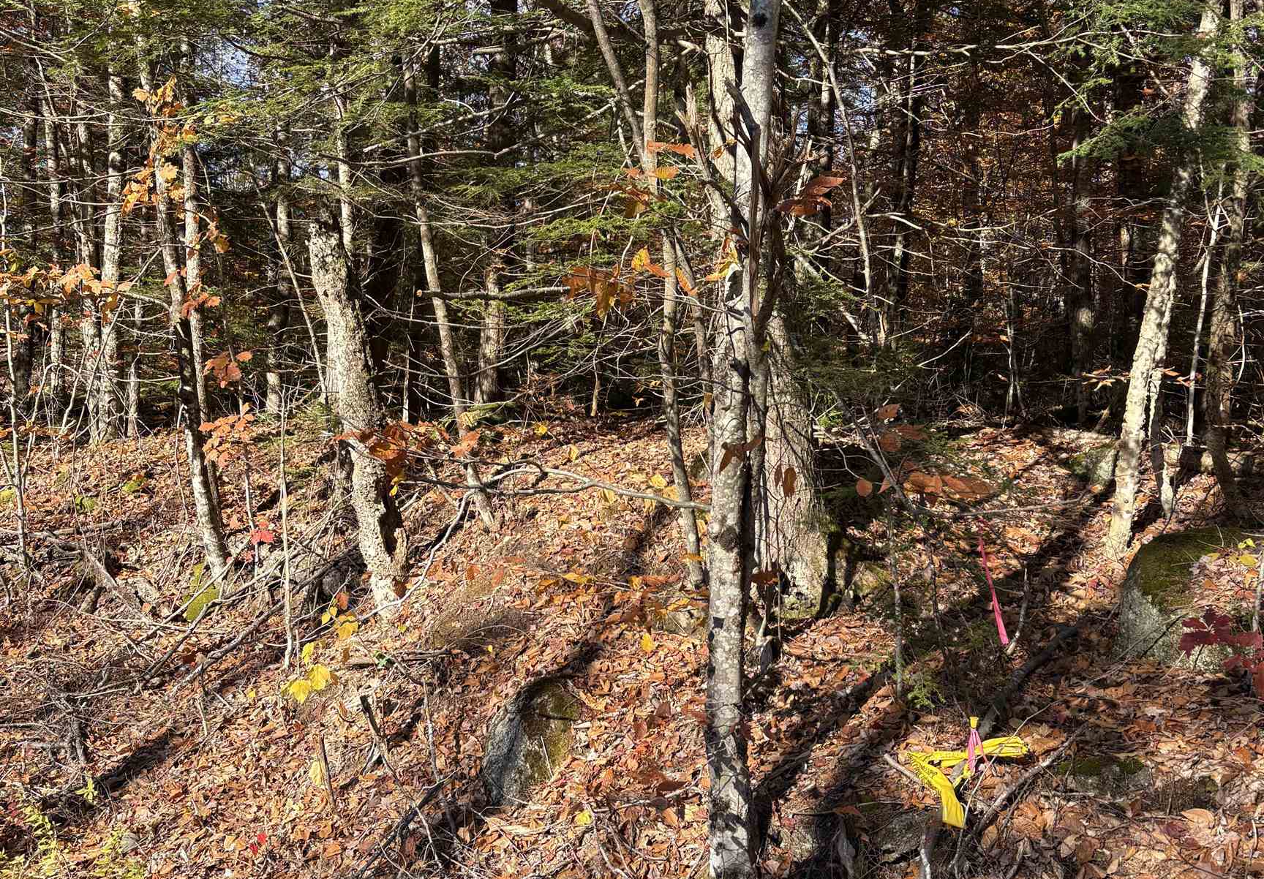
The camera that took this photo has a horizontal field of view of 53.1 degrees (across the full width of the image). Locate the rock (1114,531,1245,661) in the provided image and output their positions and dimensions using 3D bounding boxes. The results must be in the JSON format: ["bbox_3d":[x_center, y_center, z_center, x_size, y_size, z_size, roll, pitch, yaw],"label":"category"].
[{"bbox_3d":[2.525,0.715,5.800,0.600,0.500,0.540,5,13,24],"label":"rock"}]

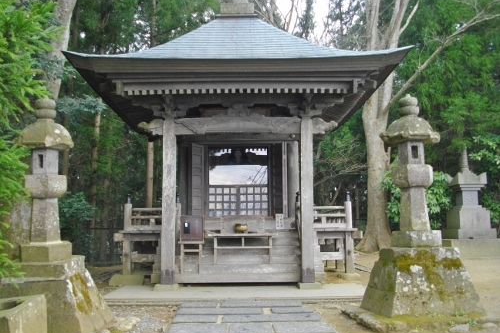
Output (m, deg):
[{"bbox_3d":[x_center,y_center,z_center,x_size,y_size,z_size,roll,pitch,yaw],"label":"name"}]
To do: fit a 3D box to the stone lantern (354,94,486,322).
[{"bbox_3d":[2.474,0.482,7.011,1.315,3.195,1.315,0,-6,-5],"label":"stone lantern"}]

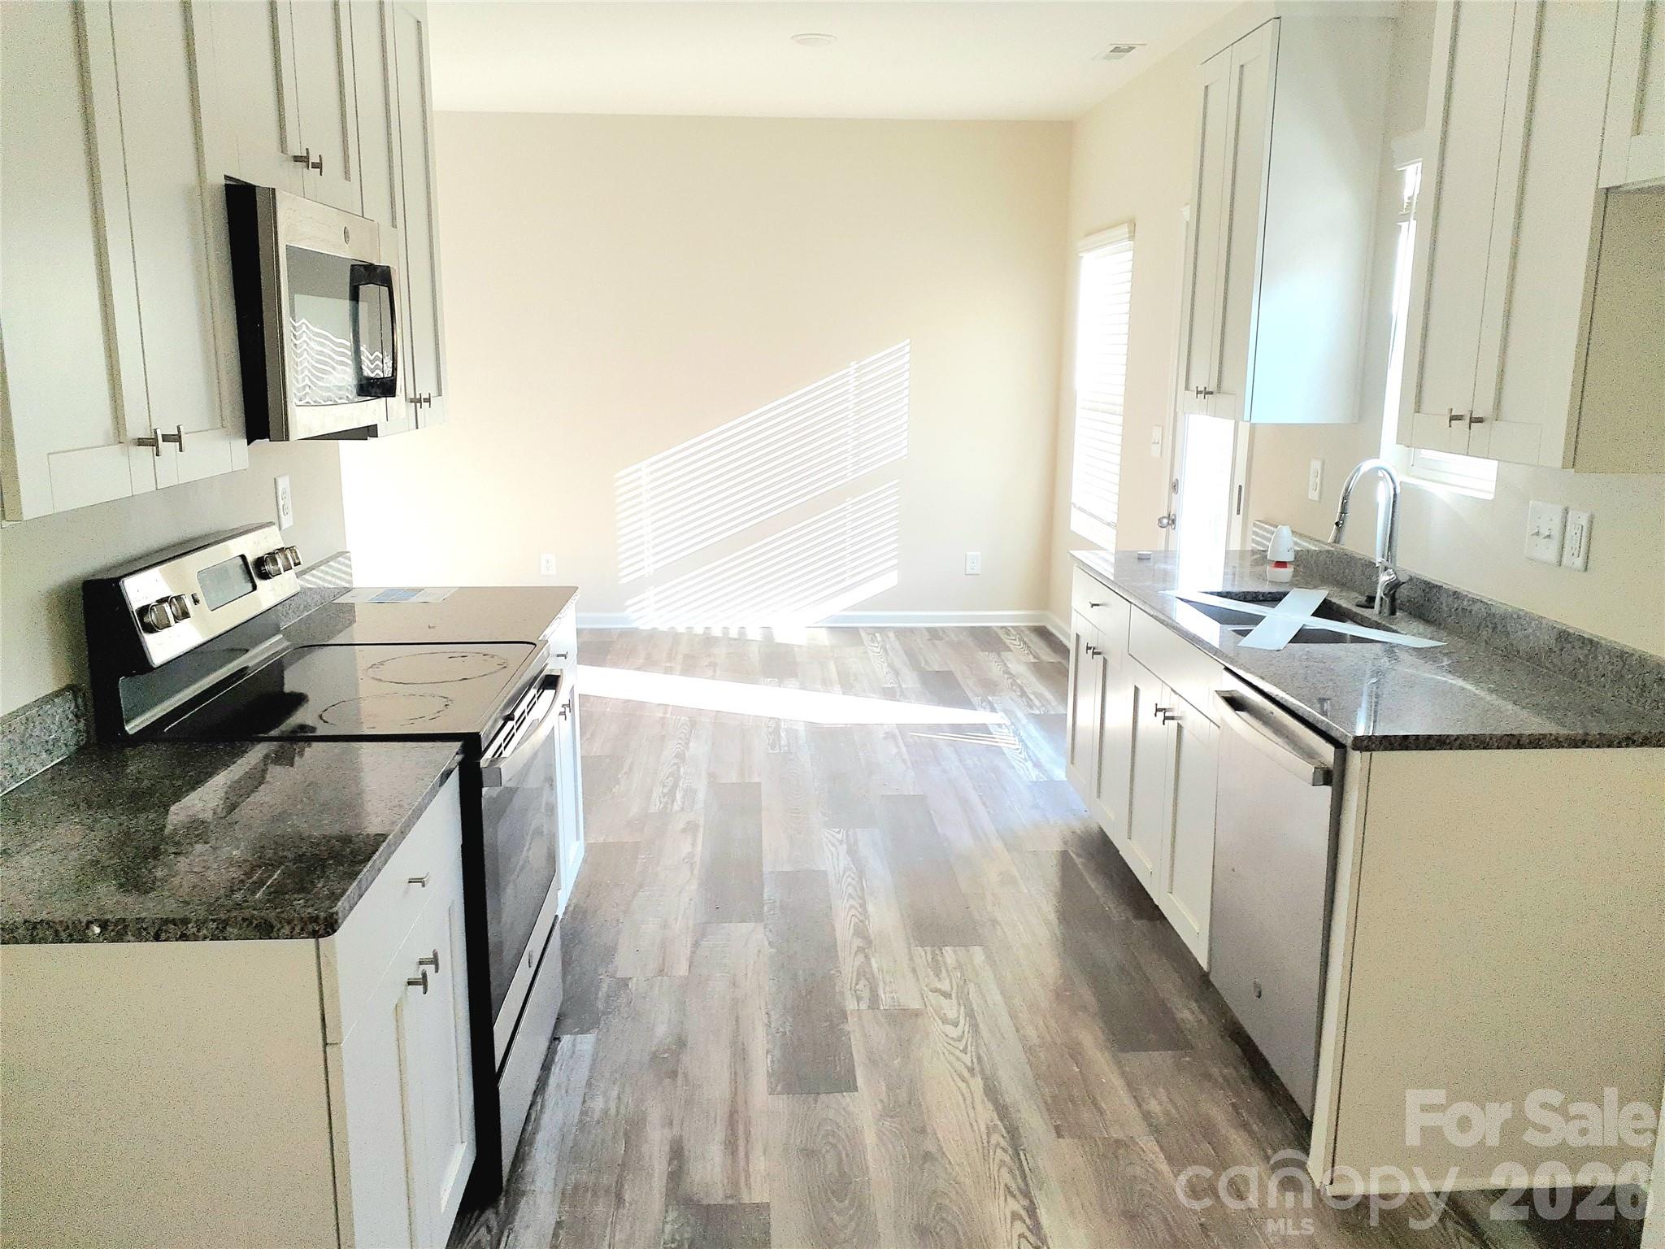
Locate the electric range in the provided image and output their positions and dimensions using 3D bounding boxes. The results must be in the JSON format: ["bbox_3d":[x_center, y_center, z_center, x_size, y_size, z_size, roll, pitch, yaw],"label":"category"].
[{"bbox_3d":[-0.924,0.428,2.654,0.680,1.187,0.760,0,12,-3],"label":"electric range"}]

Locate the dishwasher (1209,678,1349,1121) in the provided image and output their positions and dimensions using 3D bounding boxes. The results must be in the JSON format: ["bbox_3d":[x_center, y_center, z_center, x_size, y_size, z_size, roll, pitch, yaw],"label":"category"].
[{"bbox_3d":[1.164,0.587,2.748,0.630,0.870,0.607,0,12,-3],"label":"dishwasher"}]

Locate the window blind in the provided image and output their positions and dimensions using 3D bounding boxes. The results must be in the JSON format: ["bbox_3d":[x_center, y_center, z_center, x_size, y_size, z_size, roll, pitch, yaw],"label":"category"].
[{"bbox_3d":[1.298,-1.158,6.417,0.055,1.492,0.970,0,12,-3],"label":"window blind"}]

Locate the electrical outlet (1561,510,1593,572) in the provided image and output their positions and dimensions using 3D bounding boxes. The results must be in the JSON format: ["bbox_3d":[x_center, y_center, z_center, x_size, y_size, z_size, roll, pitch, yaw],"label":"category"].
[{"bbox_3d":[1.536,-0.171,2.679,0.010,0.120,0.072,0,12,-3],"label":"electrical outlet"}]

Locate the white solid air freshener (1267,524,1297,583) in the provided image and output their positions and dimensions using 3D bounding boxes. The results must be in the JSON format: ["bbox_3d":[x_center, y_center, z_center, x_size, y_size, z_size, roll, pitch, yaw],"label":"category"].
[{"bbox_3d":[1.327,-0.216,3.850,0.080,0.165,0.080,0,12,-3],"label":"white solid air freshener"}]

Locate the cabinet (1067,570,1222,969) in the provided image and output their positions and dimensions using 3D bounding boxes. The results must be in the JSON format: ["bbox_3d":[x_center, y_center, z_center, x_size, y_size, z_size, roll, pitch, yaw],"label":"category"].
[{"bbox_3d":[1.167,0.370,3.755,0.630,0.876,1.450,0,12,-3],"label":"cabinet"}]

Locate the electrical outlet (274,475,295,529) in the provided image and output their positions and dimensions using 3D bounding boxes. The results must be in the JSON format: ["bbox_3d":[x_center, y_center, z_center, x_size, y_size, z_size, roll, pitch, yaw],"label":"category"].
[{"bbox_3d":[-1.326,-0.298,3.148,0.010,0.120,0.072,0,12,-3],"label":"electrical outlet"}]

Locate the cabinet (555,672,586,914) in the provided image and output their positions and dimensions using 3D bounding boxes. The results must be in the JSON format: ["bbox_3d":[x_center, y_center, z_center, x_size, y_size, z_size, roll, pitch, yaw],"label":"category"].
[{"bbox_3d":[-1.010,0.430,3.389,0.622,0.876,0.665,0,12,-3],"label":"cabinet"}]

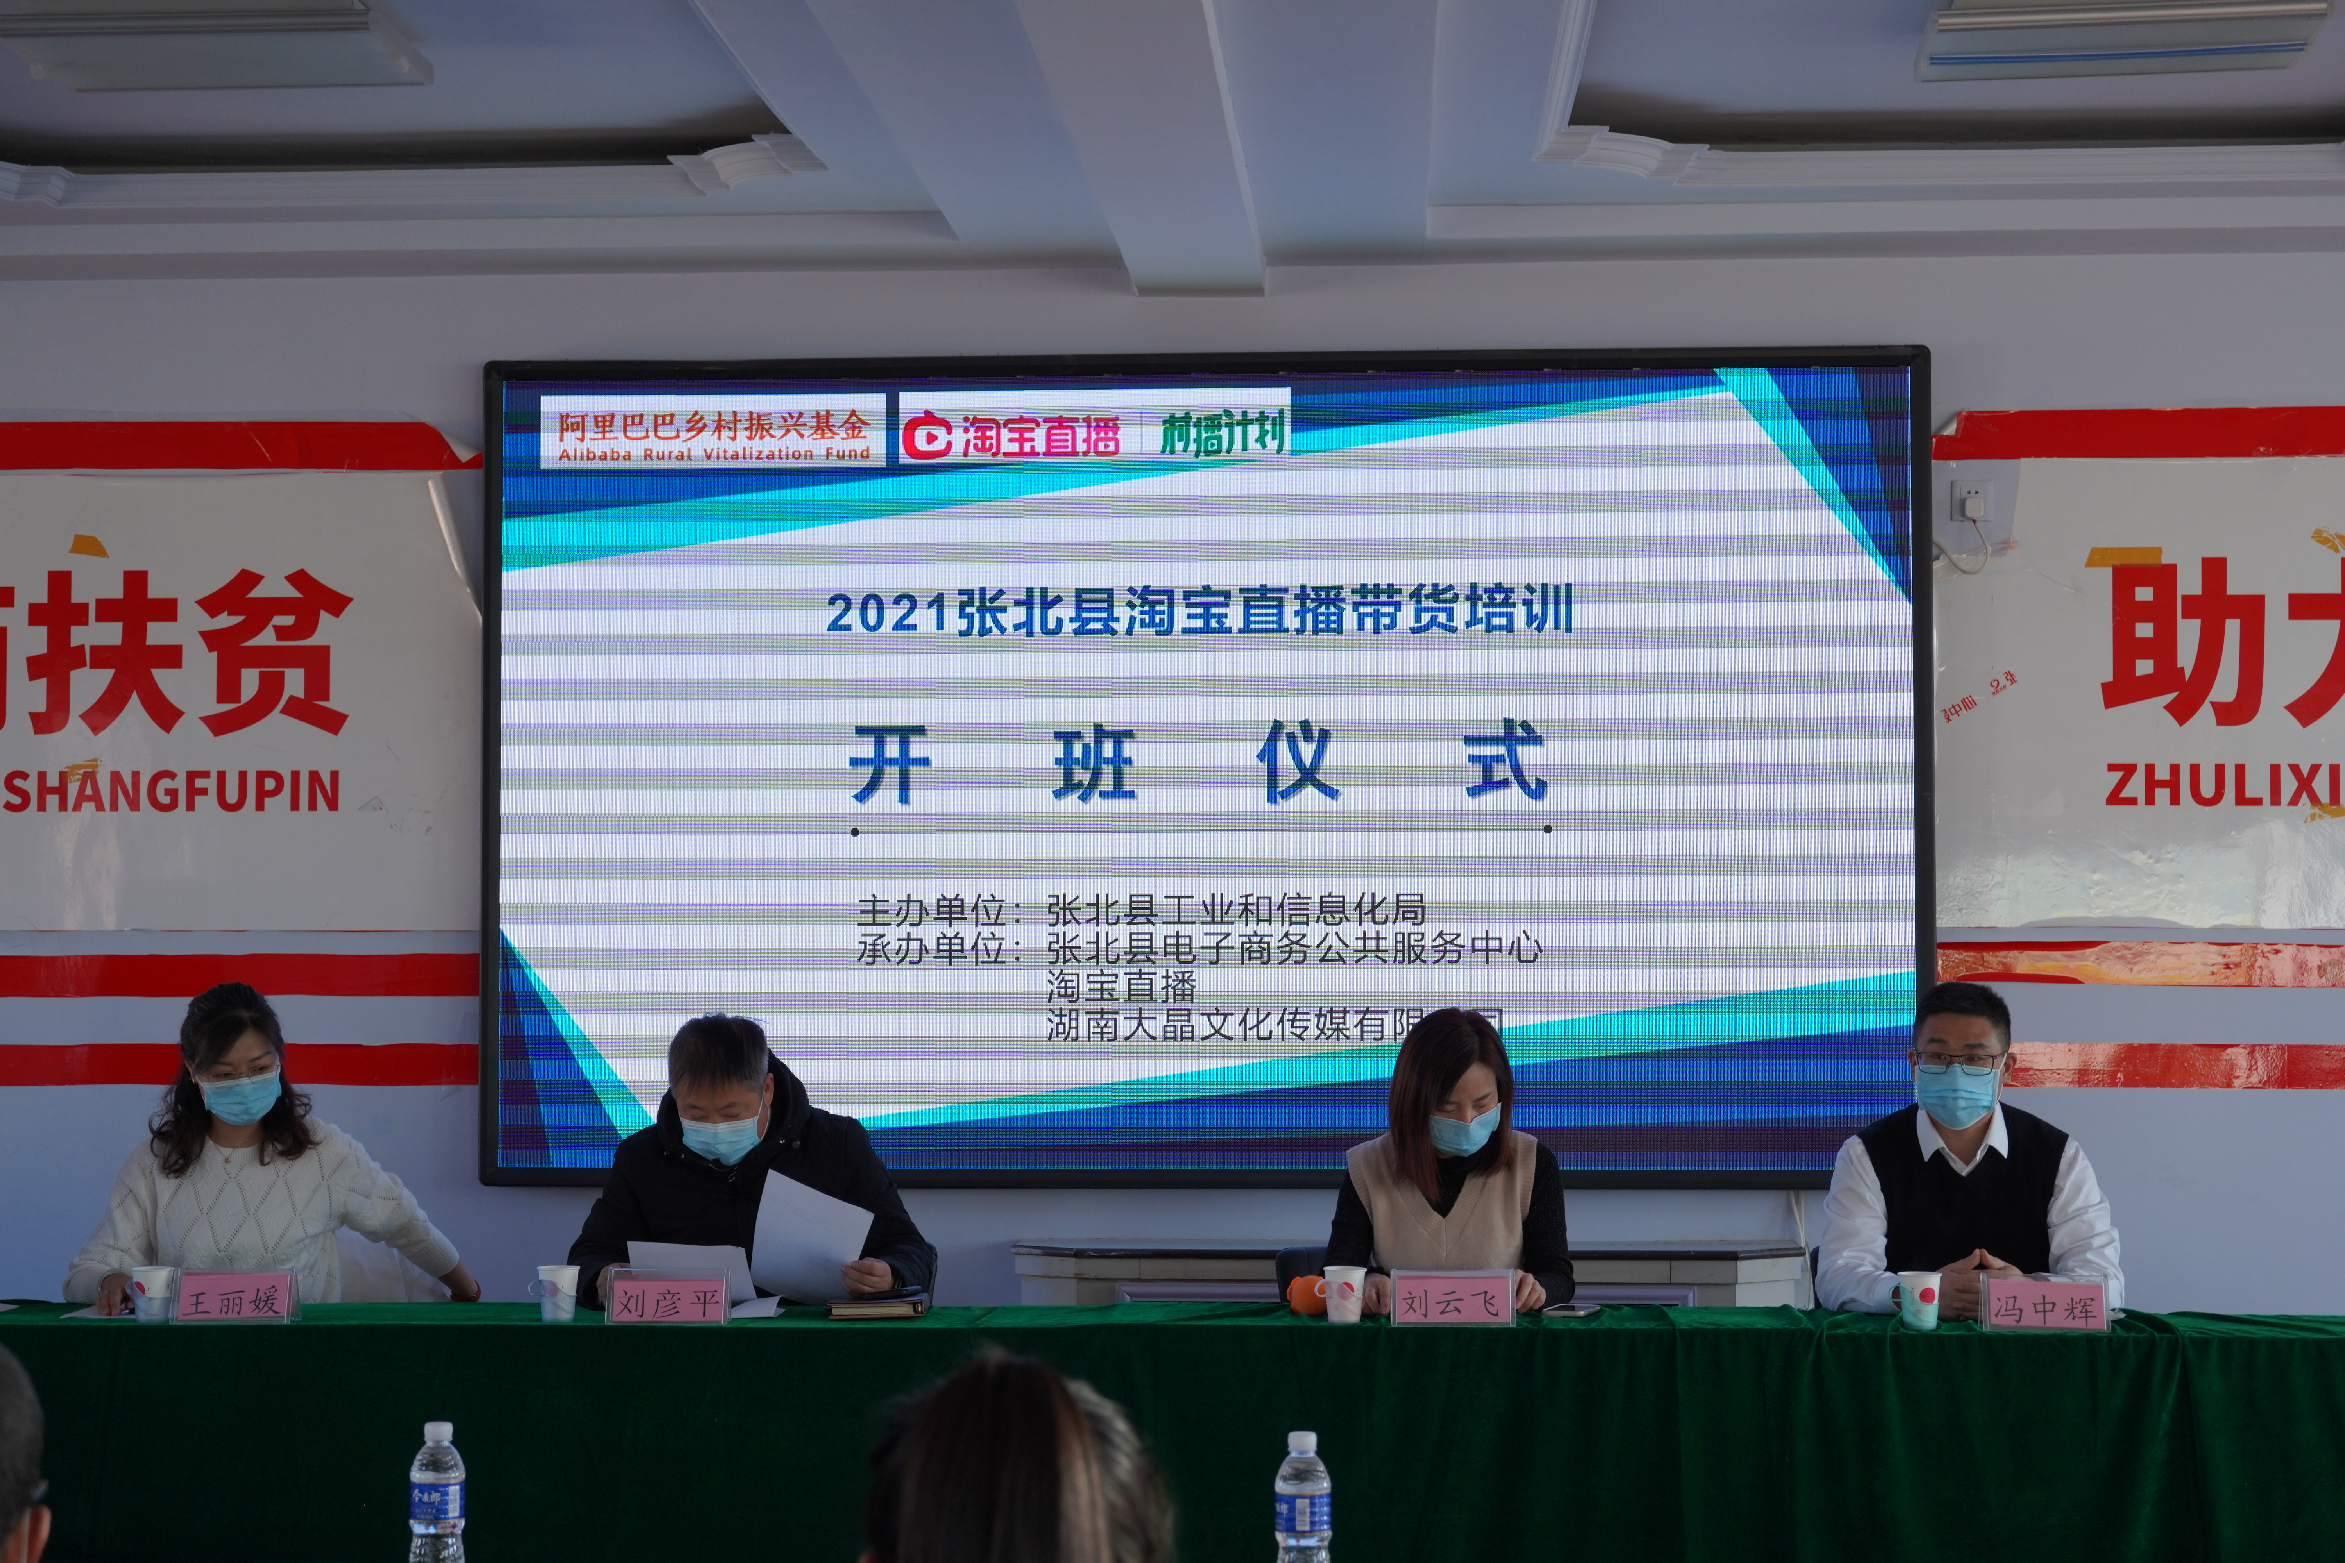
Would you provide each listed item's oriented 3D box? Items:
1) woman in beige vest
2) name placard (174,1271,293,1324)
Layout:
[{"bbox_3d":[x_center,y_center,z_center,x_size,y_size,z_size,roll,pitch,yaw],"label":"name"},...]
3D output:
[{"bbox_3d":[0.482,1.032,6.810,0.436,1.272,0.720,0,-2,3],"label":"woman in beige vest"},{"bbox_3d":[-1.555,0.854,6.494,0.201,0.090,0.070,0,-2,3],"label":"name placard"}]

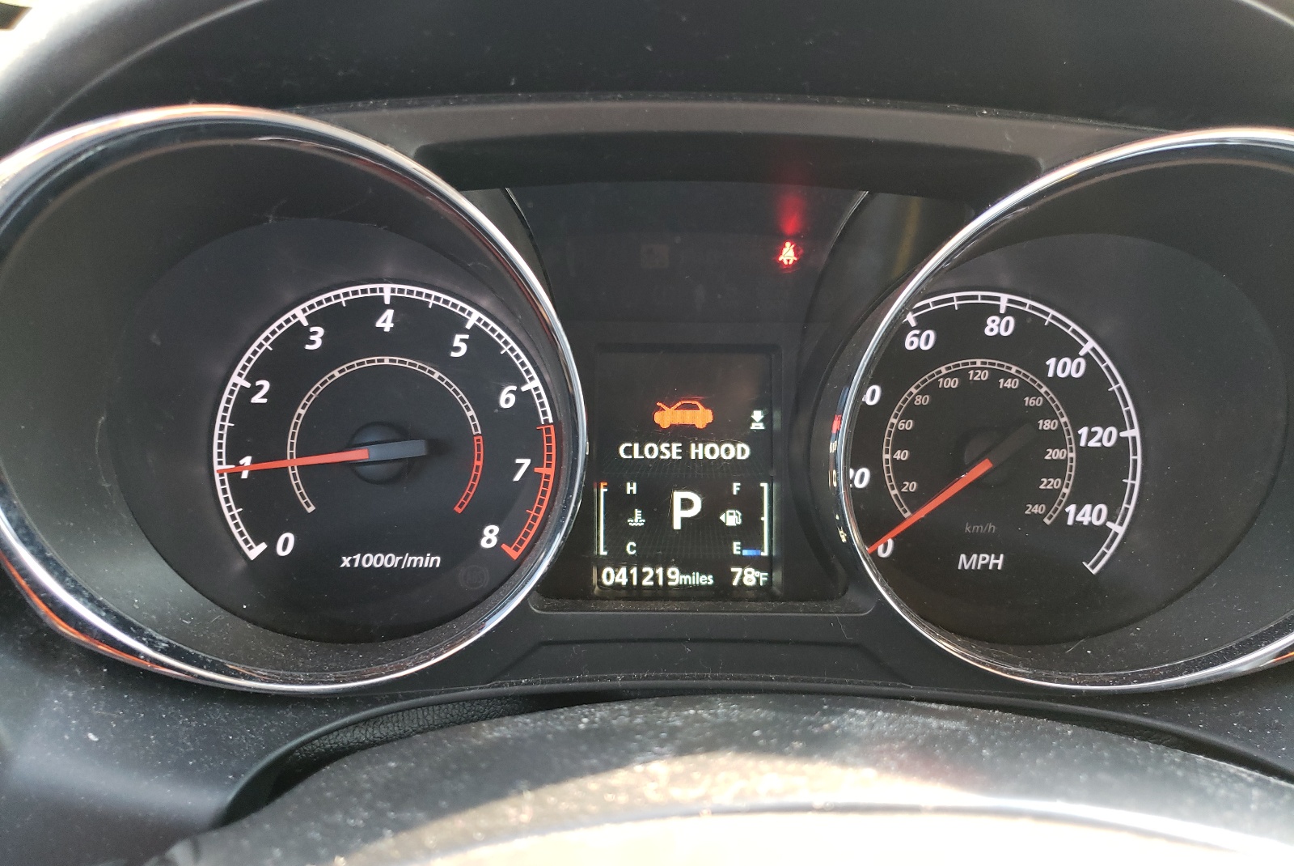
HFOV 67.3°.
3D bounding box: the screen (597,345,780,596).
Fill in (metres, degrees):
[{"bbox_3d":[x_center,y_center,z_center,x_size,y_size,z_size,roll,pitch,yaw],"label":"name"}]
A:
[{"bbox_3d":[0.012,0.012,0.310,0.058,0.078,0.010,0,-2,-3],"label":"screen"}]

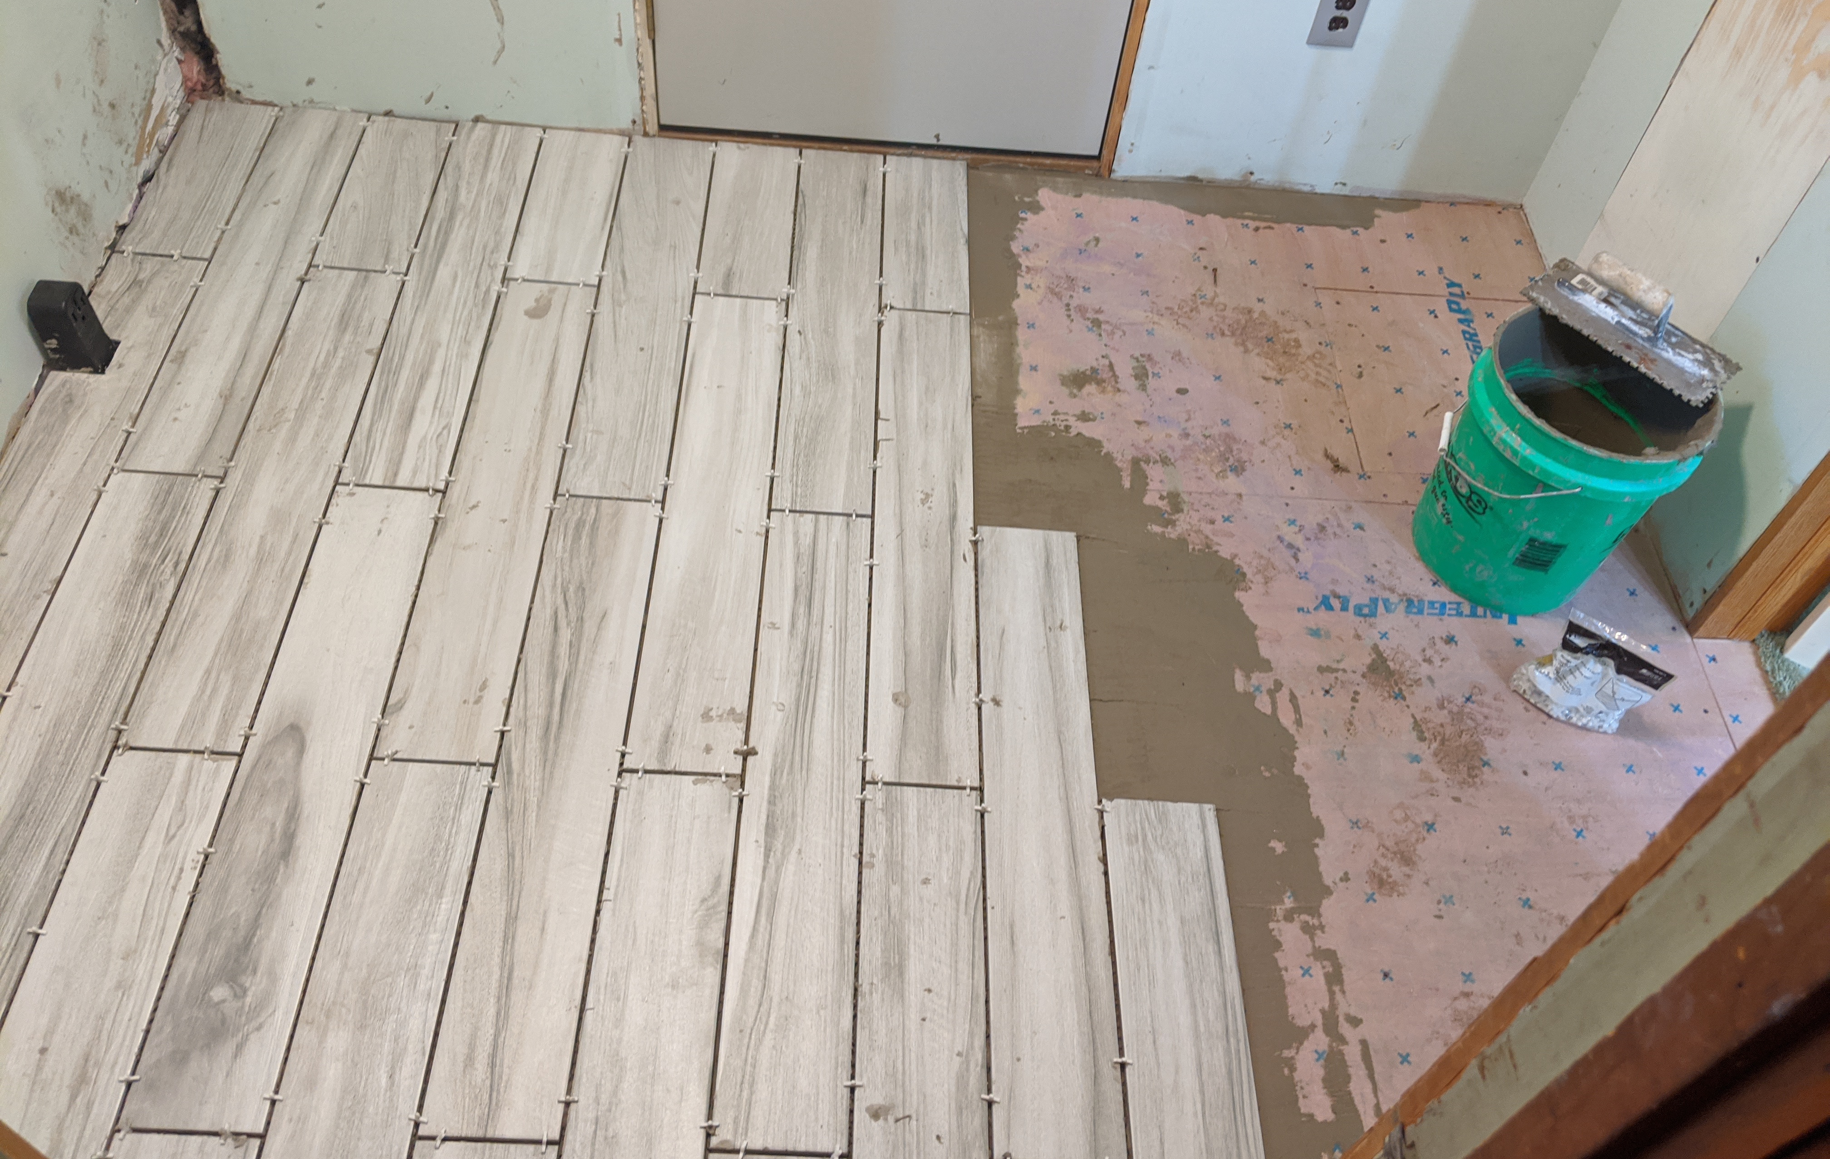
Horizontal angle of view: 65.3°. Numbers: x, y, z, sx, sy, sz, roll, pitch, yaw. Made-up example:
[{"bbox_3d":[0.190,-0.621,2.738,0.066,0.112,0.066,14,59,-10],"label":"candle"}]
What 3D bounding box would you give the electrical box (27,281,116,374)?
[{"bbox_3d":[-1.255,-0.375,2.121,0.067,0.126,0.061,4,52,-4],"label":"electrical box"}]

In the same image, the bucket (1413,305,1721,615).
[{"bbox_3d":[0.912,-0.157,2.061,0.308,0.370,0.308,3,52,-4],"label":"bucket"}]

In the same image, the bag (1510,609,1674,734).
[{"bbox_3d":[0.961,0.138,2.017,0.168,0.055,0.150,32,80,17],"label":"bag"}]

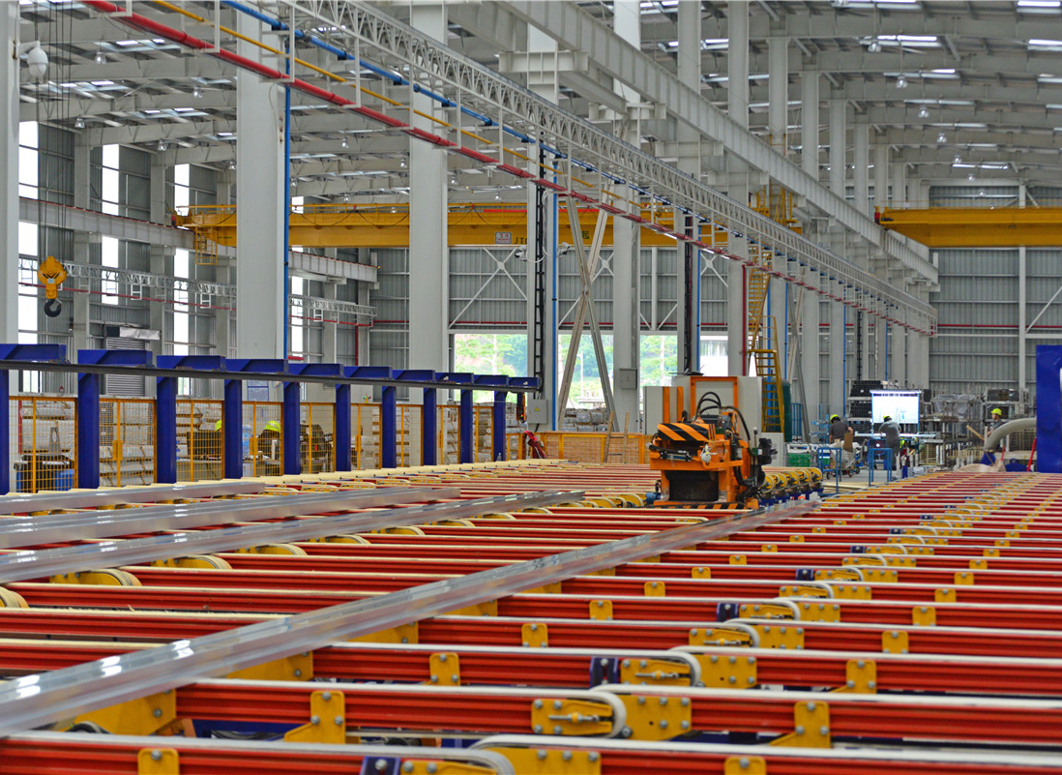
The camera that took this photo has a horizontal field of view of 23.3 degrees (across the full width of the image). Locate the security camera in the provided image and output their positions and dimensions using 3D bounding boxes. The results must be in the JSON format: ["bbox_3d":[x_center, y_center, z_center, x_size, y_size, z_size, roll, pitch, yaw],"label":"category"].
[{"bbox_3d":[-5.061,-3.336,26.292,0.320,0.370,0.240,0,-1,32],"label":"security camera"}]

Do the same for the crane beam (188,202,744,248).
[{"bbox_3d":[-1.930,-7.032,112.995,28.980,1.950,1.600,1,-1,13],"label":"crane beam"}]

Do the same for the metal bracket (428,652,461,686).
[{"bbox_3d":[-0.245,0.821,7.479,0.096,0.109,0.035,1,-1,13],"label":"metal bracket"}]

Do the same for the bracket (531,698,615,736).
[{"bbox_3d":[0.094,0.727,5.704,0.190,0.090,0.050,1,-1,13],"label":"bracket"}]

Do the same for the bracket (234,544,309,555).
[{"bbox_3d":[-1.341,0.873,13.385,0.390,0.135,0.100,1,-1,13],"label":"bracket"}]

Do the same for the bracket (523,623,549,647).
[{"bbox_3d":[0.018,0.831,8.559,0.092,0.106,0.035,1,-1,13],"label":"bracket"}]

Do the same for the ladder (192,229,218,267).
[{"bbox_3d":[-13.837,-6.024,110.039,0.741,1.688,0.600,1,-1,13],"label":"ladder"}]

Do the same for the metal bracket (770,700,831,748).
[{"bbox_3d":[0.678,0.847,6.461,0.153,0.128,0.040,1,-1,13],"label":"metal bracket"}]

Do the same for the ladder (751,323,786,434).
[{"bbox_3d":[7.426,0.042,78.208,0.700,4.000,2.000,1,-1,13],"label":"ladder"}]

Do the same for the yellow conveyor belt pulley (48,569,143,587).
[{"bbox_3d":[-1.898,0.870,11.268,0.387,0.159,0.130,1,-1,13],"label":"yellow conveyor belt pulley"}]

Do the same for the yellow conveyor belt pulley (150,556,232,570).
[{"bbox_3d":[-1.410,0.756,10.671,0.320,0.130,0.060,1,-1,13],"label":"yellow conveyor belt pulley"}]

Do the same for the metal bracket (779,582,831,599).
[{"bbox_3d":[1.125,0.844,10.588,0.206,0.087,0.050,1,-1,13],"label":"metal bracket"}]

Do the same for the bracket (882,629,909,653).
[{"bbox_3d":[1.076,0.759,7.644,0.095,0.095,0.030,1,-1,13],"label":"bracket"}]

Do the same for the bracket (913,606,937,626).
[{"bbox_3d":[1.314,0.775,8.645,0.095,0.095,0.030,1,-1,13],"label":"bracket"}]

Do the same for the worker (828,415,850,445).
[{"bbox_3d":[8.170,1.478,68.000,0.580,1.580,0.480,1,-1,-12],"label":"worker"}]

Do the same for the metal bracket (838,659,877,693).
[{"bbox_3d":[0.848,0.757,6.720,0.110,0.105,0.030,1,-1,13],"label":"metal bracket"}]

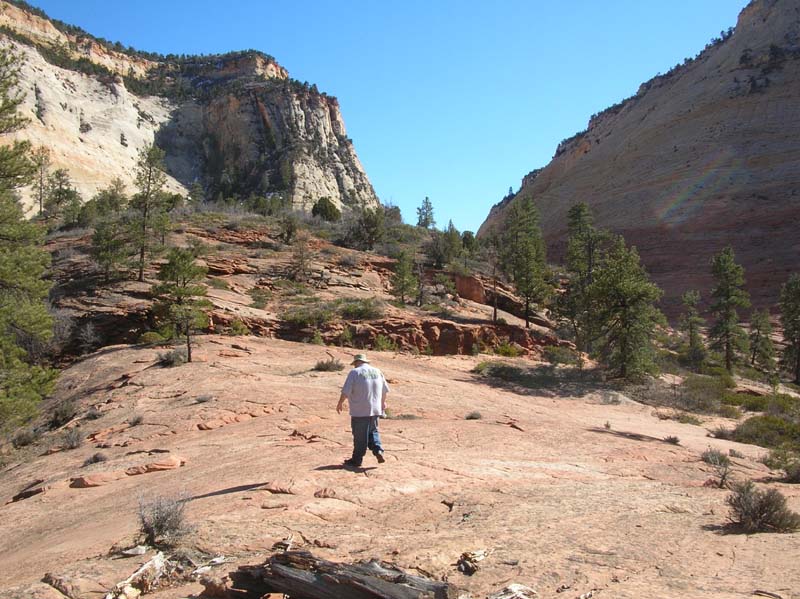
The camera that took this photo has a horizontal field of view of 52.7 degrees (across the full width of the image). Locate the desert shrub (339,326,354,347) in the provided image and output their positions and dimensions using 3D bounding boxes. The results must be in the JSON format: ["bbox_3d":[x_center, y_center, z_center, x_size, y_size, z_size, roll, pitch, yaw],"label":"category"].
[{"bbox_3d":[-2.250,1.556,34.000,0.653,0.824,0.639,0,-3,0],"label":"desert shrub"}]

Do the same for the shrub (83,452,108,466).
[{"bbox_3d":[-4.821,2.533,12.800,0.399,0.217,0.391,0,-3,0],"label":"shrub"}]

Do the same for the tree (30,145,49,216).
[{"bbox_3d":[-32.019,-10.599,72.000,1.781,6.413,1.639,0,-2,0],"label":"tree"}]

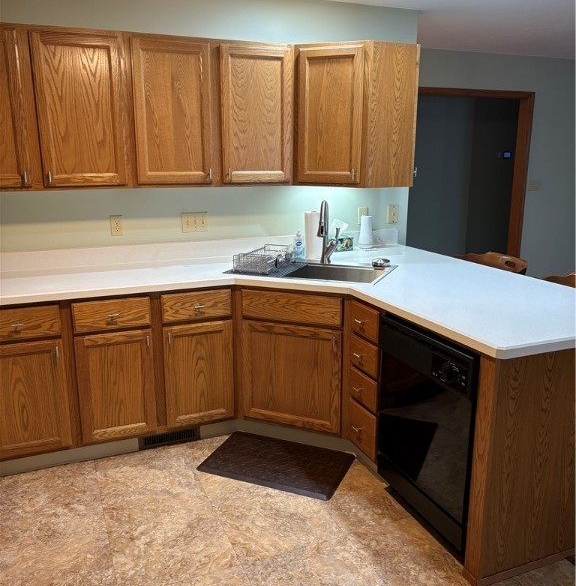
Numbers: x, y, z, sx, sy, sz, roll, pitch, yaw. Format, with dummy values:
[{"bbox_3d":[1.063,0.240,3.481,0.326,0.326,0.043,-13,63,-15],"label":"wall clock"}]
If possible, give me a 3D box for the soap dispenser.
[{"bbox_3d":[0.066,-0.298,3.503,0.068,0.180,0.050,0,13,1],"label":"soap dispenser"}]

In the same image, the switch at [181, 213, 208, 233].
[{"bbox_3d":[-0.554,-0.420,3.441,0.160,0.115,0.012,-6,14,-21],"label":"switch"}]

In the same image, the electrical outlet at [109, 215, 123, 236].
[{"bbox_3d":[-0.972,-0.382,3.275,0.070,0.115,0.012,-6,14,-21],"label":"electrical outlet"}]

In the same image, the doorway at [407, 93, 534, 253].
[{"bbox_3d":[1.610,-0.827,5.513,1.600,2.113,0.140,-6,14,-21],"label":"doorway"}]

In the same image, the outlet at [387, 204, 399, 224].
[{"bbox_3d":[0.719,-0.539,3.943,0.072,0.117,0.016,-6,14,-21],"label":"outlet"}]

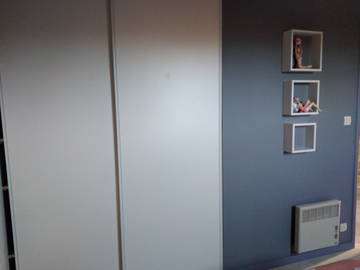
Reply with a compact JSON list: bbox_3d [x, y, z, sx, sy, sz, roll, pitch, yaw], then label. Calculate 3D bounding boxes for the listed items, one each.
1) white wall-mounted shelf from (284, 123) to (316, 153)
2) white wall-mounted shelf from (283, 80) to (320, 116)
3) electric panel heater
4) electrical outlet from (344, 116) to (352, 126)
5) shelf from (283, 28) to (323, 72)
[{"bbox_3d":[0.966,0.019,2.186,0.227,0.227,0.103,-3,6,-17],"label":"white wall-mounted shelf"},{"bbox_3d":[0.964,-0.298,2.156,0.267,0.267,0.101,-3,6,-17],"label":"white wall-mounted shelf"},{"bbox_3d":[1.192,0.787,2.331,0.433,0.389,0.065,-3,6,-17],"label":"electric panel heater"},{"bbox_3d":[1.483,-0.127,2.384,0.081,0.081,0.012,-3,6,-17],"label":"electrical outlet"},{"bbox_3d":[0.960,-0.648,2.122,0.297,0.298,0.098,-3,6,-17],"label":"shelf"}]

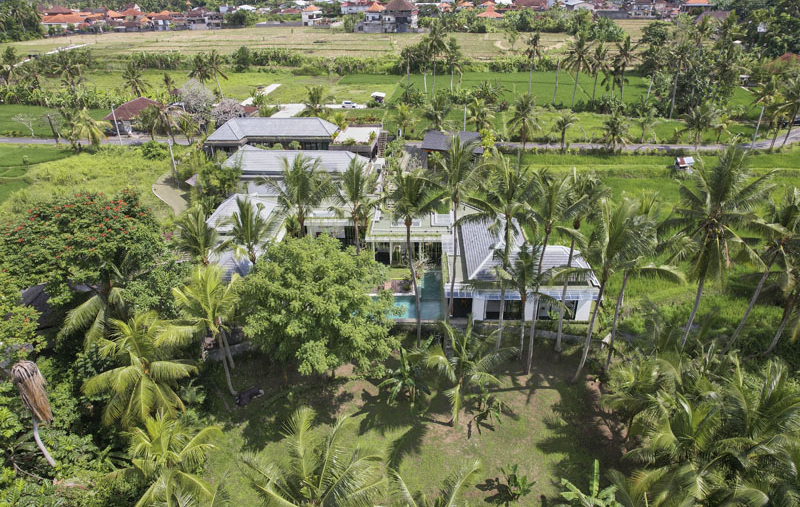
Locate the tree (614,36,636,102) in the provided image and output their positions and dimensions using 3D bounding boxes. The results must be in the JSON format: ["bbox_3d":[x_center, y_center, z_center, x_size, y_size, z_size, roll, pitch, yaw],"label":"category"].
[{"bbox_3d":[53.630,-43.053,116.551,5.500,15.500,5.500,-1,29,0],"label":"tree"}]

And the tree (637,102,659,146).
[{"bbox_3d":[47.910,-25.170,94.620,4.390,8.290,4.390,0,29,0],"label":"tree"}]

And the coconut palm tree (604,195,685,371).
[{"bbox_3d":[18.010,2.980,37.770,6.470,15.840,6.470,0,27,0],"label":"coconut palm tree"}]

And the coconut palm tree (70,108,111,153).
[{"bbox_3d":[-57.950,-23.150,91.230,8.070,8.040,8.070,0,29,0],"label":"coconut palm tree"}]

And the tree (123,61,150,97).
[{"bbox_3d":[-70.630,-45.480,131.910,7.790,11.860,7.790,0,27,0],"label":"tree"}]

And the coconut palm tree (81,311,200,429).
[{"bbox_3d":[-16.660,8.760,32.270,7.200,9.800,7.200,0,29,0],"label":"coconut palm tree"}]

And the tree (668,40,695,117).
[{"bbox_3d":[59.330,-36.726,104.103,5.500,16.200,5.500,-1,29,0],"label":"tree"}]

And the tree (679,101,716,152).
[{"bbox_3d":[51.861,-21.959,84.532,6.200,8.500,6.200,-1,29,0],"label":"tree"}]

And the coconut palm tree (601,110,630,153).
[{"bbox_3d":[41.110,-23.220,92.750,5.800,8.300,5.800,0,29,0],"label":"coconut palm tree"}]

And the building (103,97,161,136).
[{"bbox_3d":[-55.980,-29.150,103.850,11.800,6.300,9.000,0,29,0],"label":"building"}]

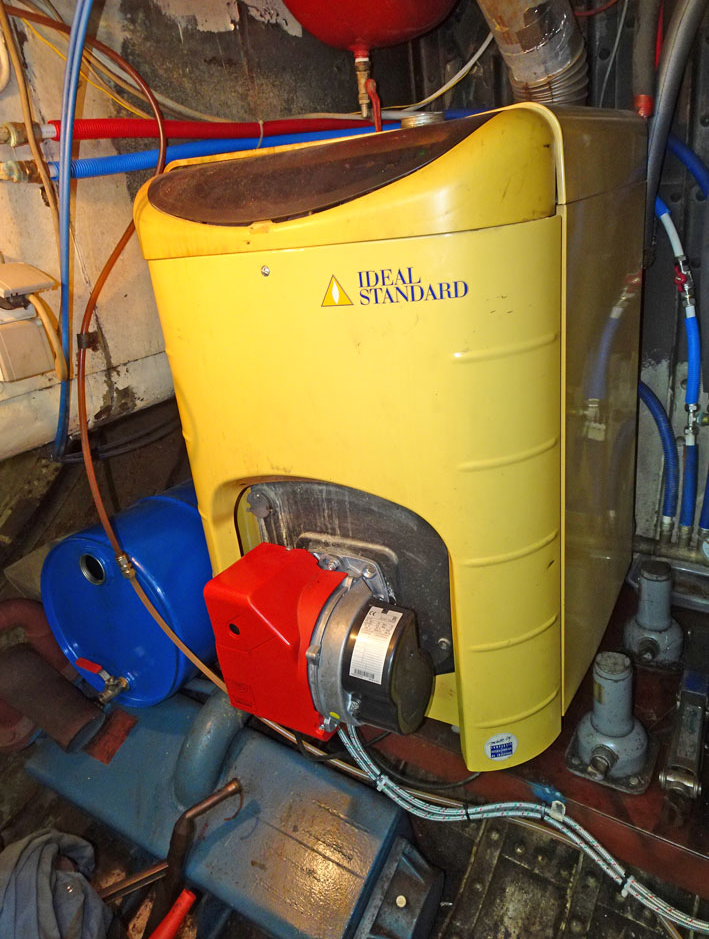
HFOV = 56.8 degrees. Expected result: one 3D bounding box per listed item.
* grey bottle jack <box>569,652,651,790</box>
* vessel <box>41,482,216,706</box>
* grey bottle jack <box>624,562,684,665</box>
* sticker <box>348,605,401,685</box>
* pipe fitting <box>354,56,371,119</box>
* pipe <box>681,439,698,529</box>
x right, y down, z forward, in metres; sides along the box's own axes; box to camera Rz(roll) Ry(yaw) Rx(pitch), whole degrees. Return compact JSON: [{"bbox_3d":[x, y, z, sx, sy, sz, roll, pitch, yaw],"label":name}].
[{"bbox_3d":[0.356,0.330,0.902,0.100,0.174,0.103,8,26,33],"label":"grey bottle jack"},{"bbox_3d":[-0.340,0.207,1.509,0.370,0.370,0.580,5,21,28],"label":"vessel"},{"bbox_3d":[0.499,0.238,1.092,0.095,0.168,0.098,8,26,33],"label":"grey bottle jack"},{"bbox_3d":[0.026,0.215,0.811,0.046,0.016,0.094,8,64,33],"label":"sticker"},{"bbox_3d":[0.016,-0.730,1.250,0.028,0.113,0.030,-3,21,1],"label":"pipe fitting"},{"bbox_3d":[0.684,0.032,1.340,0.026,0.190,0.026,8,26,33],"label":"pipe"}]

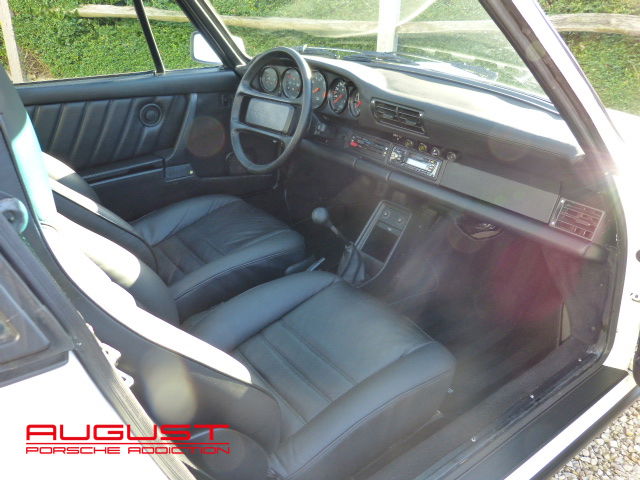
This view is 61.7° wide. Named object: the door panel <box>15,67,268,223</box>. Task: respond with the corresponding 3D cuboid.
[{"bbox_3d":[-0.595,-0.263,1.736,1.060,0.520,0.120,-19,31,-34],"label":"door panel"}]

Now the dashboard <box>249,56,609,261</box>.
[{"bbox_3d":[0.303,-0.352,1.572,0.360,0.340,1.280,-19,31,-34],"label":"dashboard"}]

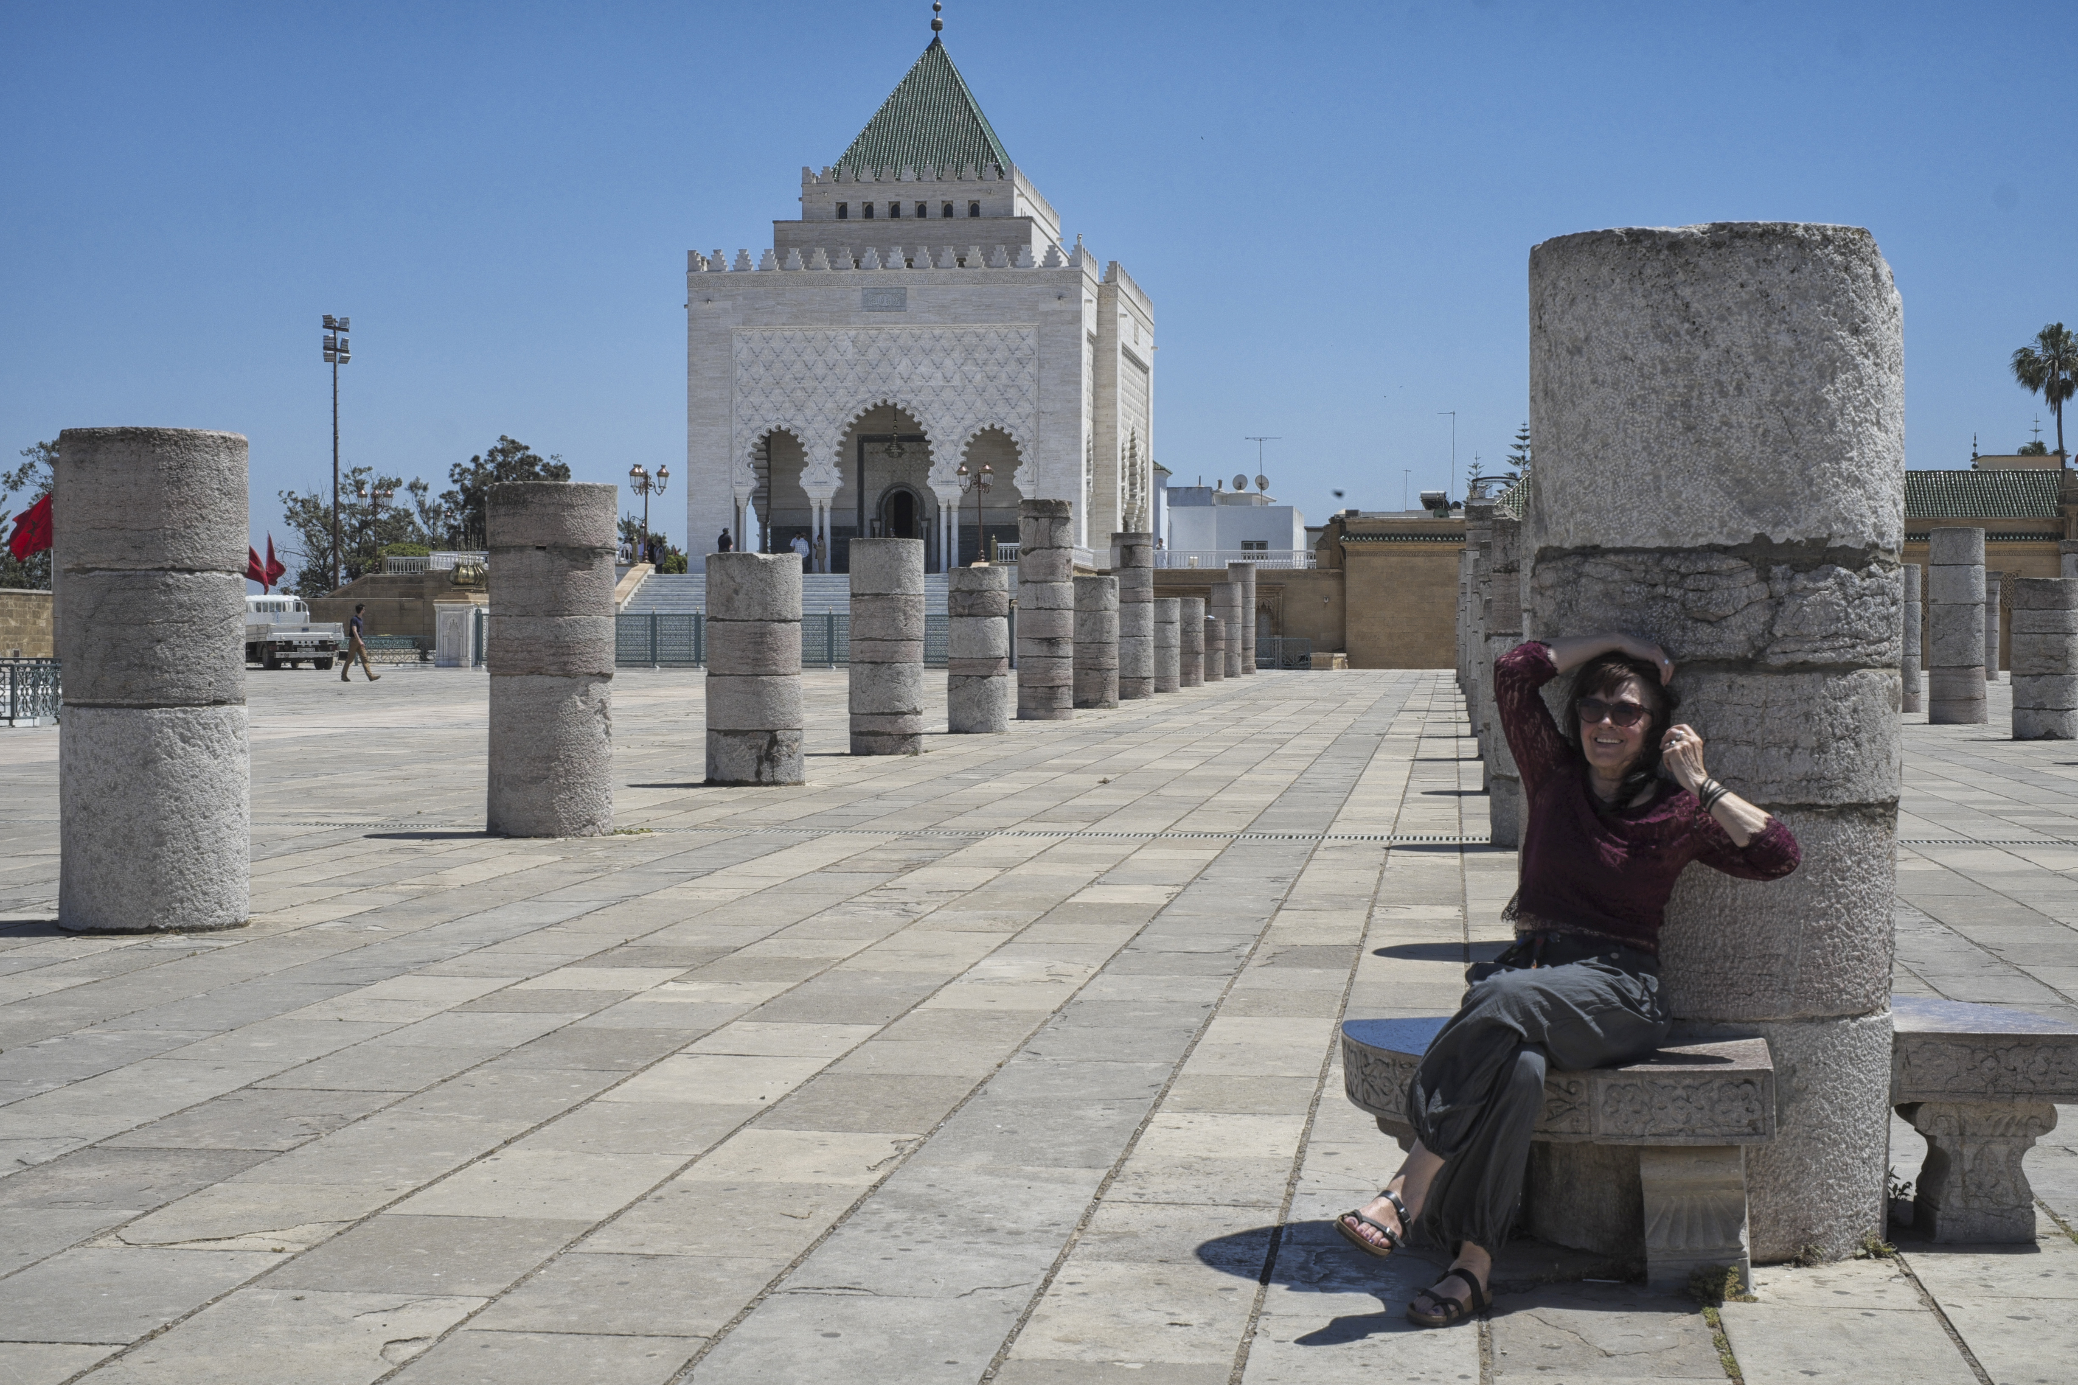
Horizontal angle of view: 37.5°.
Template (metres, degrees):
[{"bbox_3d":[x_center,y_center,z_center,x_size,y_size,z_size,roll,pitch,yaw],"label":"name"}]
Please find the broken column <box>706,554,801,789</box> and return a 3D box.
[{"bbox_3d":[-2.315,-0.191,24.928,0.780,1.875,0.780,0,1,-5],"label":"broken column"}]

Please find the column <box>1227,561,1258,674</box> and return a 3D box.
[{"bbox_3d":[5.475,-1.969,82.056,0.722,2.928,0.722,0,1,4],"label":"column"}]

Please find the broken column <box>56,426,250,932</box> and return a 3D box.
[{"bbox_3d":[-3.838,-0.059,13.249,0.787,2.123,0.787,0,1,-16],"label":"broken column"}]

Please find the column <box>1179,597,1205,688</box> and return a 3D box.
[{"bbox_3d":[3.174,-1.061,64.862,0.722,1.866,0.722,0,1,3],"label":"column"}]

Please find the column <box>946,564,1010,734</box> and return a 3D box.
[{"bbox_3d":[-0.735,-0.524,37.011,0.727,2.021,0.727,0,1,8],"label":"column"}]

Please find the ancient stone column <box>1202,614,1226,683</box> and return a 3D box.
[{"bbox_3d":[3.998,-1.000,71.768,0.753,1.502,0.753,0,1,8],"label":"ancient stone column"}]

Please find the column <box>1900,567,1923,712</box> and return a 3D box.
[{"bbox_3d":[12.802,-0.805,45.664,0.722,2.182,0.722,0,1,16],"label":"column"}]

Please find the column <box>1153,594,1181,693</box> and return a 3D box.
[{"bbox_3d":[2.405,-0.919,59.882,0.756,1.843,0.756,0,1,8],"label":"column"}]

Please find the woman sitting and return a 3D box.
[{"bbox_3d":[1.051,0.520,5.882,0.750,1.271,0.838,1,1,22],"label":"woman sitting"}]

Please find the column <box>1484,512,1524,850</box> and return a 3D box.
[{"bbox_3d":[3.057,-0.067,18.215,0.740,1.926,0.740,0,1,8],"label":"column"}]

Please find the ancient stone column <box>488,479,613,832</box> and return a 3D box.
[{"bbox_3d":[-3.017,-0.204,18.929,0.770,2.147,0.770,0,1,8],"label":"ancient stone column"}]

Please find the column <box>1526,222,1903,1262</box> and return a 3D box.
[{"bbox_3d":[1.441,0.099,6.524,0.779,2.087,0.779,0,1,8],"label":"column"}]

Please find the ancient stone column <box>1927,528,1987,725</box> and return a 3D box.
[{"bbox_3d":[12.065,-0.867,40.141,0.735,2.547,0.735,0,1,17],"label":"ancient stone column"}]

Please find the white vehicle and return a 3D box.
[{"bbox_3d":[-22.904,-1.831,92.442,2.250,2.230,5.800,-1,1,-28],"label":"white vehicle"}]

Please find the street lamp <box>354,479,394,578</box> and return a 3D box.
[{"bbox_3d":[-27.749,-6.714,128.000,1.450,3.554,1.450,0,1,-8],"label":"street lamp"}]

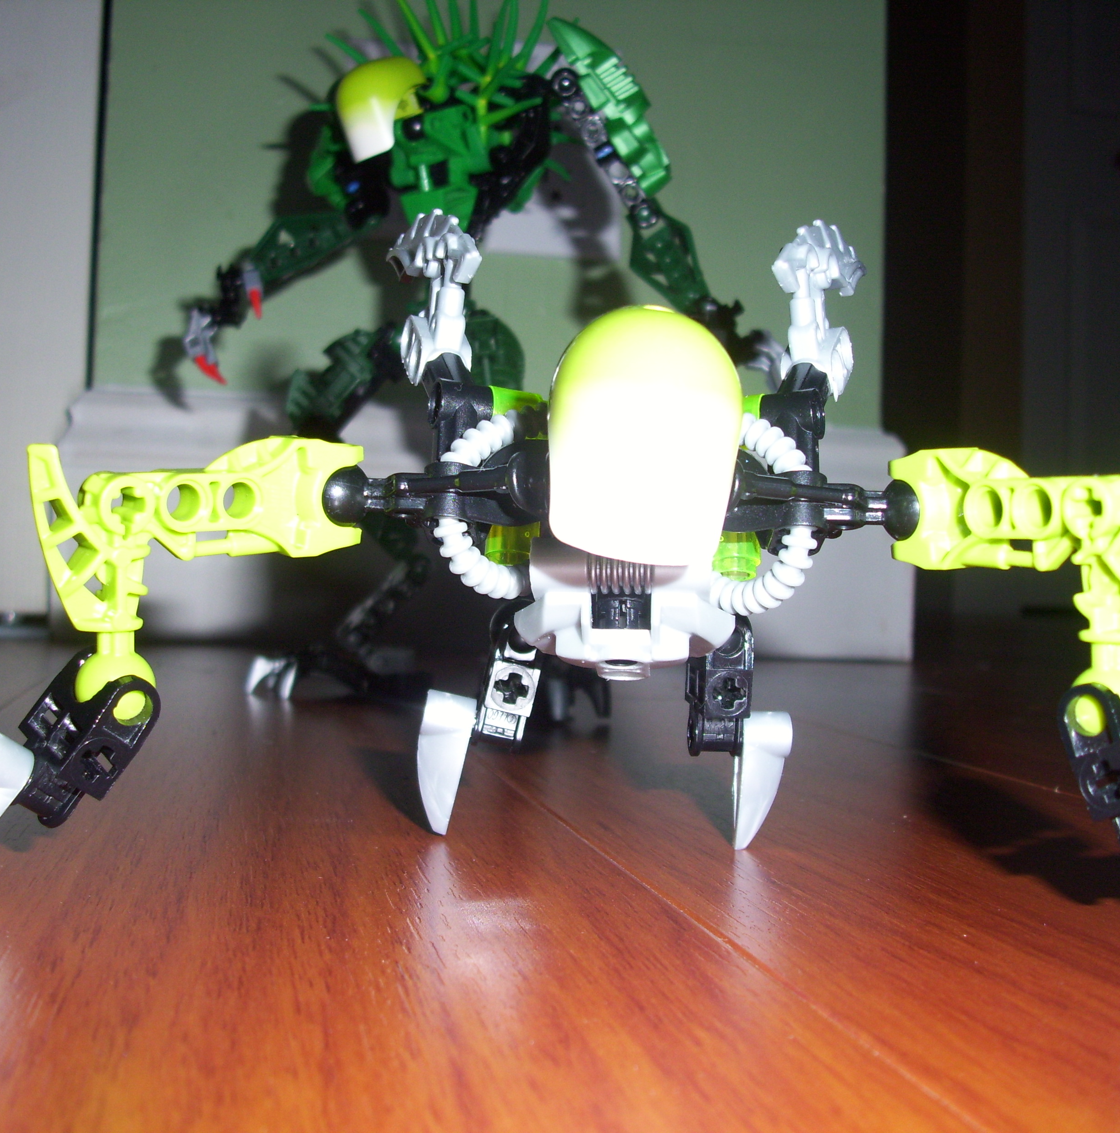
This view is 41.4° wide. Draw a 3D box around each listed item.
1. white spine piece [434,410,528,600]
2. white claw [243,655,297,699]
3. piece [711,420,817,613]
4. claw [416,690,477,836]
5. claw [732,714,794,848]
[{"bbox_3d":[-0.013,-0.010,0.245,0.019,0.032,0.009,2,0,-30],"label":"white spine piece"},{"bbox_3d":[-0.096,0.036,0.490,0.017,0.015,0.018,2,0,30],"label":"white claw"},{"bbox_3d":[0.033,-0.009,0.243,0.021,0.033,0.009,2,0,30],"label":"piece"},{"bbox_3d":[-0.020,0.033,0.249,0.008,0.023,0.008,13,-5,1],"label":"claw"},{"bbox_3d":[0.034,0.036,0.246,0.008,0.023,0.008,-1,10,-11],"label":"claw"}]

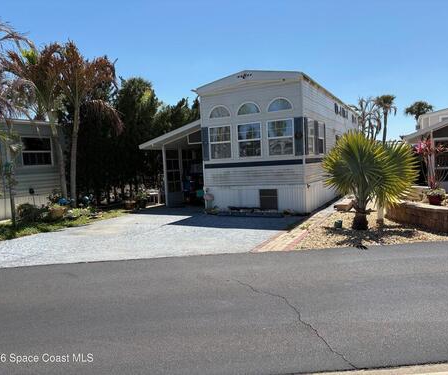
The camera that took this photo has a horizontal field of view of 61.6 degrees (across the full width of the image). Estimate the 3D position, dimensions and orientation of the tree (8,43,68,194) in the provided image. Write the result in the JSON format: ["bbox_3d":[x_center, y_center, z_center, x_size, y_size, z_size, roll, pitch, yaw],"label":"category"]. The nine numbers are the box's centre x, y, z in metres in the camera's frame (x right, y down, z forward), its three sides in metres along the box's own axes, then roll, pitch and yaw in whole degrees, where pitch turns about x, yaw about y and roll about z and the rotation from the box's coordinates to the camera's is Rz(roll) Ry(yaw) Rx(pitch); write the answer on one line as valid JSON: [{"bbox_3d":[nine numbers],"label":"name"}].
[{"bbox_3d":[-8.278,-2.550,16.830,2.900,6.900,2.900,-3,4,0],"label":"tree"}]

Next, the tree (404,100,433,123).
[{"bbox_3d":[21.891,-5.878,42.033,3.200,7.300,3.200,-3,4,0],"label":"tree"}]

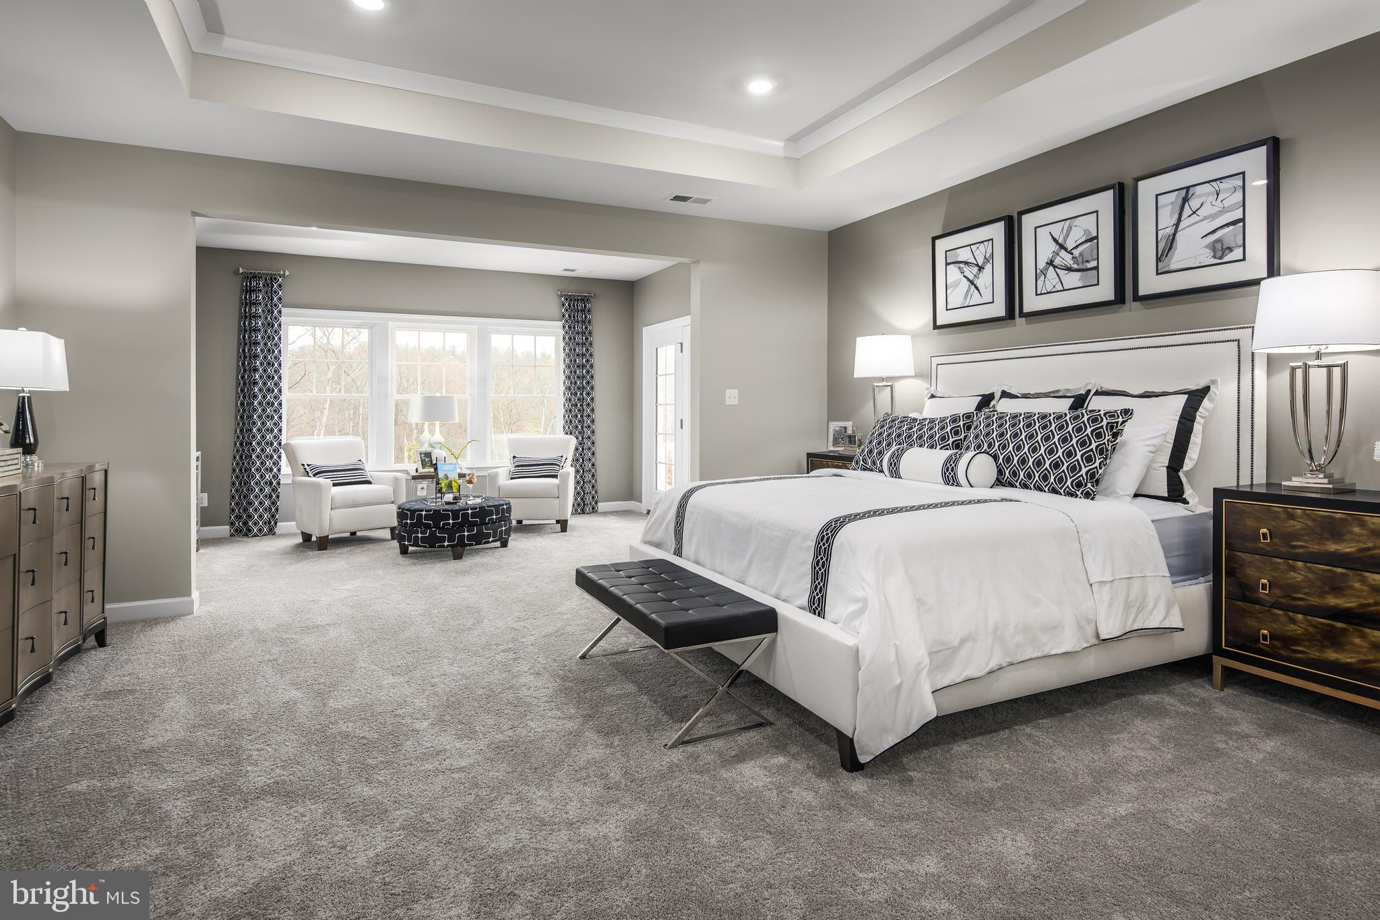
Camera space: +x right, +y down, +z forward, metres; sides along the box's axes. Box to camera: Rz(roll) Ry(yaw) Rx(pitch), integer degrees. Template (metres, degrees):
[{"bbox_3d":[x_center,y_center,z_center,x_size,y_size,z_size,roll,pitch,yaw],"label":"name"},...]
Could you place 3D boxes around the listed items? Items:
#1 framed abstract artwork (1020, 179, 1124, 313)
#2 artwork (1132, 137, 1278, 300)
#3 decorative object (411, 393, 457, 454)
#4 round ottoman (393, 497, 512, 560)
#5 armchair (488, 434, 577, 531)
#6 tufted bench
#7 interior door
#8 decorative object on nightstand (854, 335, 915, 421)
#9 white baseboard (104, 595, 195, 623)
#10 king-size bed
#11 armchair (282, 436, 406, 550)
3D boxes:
[{"bbox_3d":[2.148,-1.170,4.146,0.040,0.644,0.638,-1,3,-25],"label":"framed abstract artwork"},{"bbox_3d":[2.454,-1.120,3.502,0.040,0.638,0.638,-1,3,-25],"label":"artwork"},{"bbox_3d":[-2.492,-0.241,7.196,0.380,0.740,0.380,-1,3,-25],"label":"decorative object"},{"bbox_3d":[-1.990,0.574,6.200,0.970,0.410,0.970,-1,3,-25],"label":"round ottoman"},{"bbox_3d":[-1.560,0.228,7.500,0.800,0.920,0.810,0,2,-1],"label":"armchair"},{"bbox_3d":[-0.101,0.769,3.140,0.490,0.450,1.060,-1,3,-25],"label":"tufted bench"},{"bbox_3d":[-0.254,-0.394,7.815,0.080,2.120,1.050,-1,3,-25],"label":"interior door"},{"bbox_3d":[1.401,-0.455,5.259,0.430,0.900,0.430,-1,3,-25],"label":"decorative object on nightstand"},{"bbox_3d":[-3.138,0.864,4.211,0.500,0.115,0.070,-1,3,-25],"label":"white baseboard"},{"bbox_3d":[1.111,0.165,3.770,2.220,1.570,2.070,-1,3,-25],"label":"king-size bed"},{"bbox_3d":[-3.223,0.281,6.740,0.810,0.920,0.800,2,3,40],"label":"armchair"}]

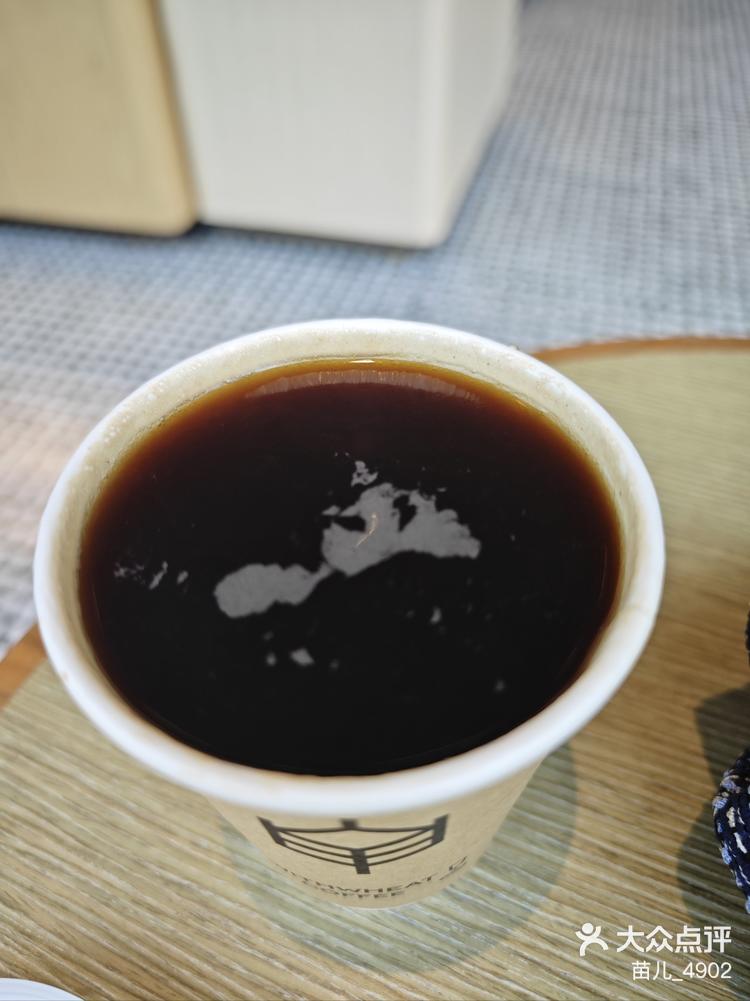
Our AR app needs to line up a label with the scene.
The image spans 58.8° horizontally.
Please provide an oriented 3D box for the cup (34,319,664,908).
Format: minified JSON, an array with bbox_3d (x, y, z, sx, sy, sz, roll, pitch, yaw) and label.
[{"bbox_3d":[-0.002,0.032,0.132,0.088,0.099,0.088,-1,47,1],"label":"cup"}]

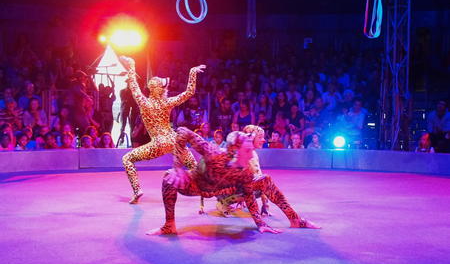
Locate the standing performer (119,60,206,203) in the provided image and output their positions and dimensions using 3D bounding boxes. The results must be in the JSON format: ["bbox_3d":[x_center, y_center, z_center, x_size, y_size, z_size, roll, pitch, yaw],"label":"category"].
[{"bbox_3d":[-0.684,-0.017,6.650,0.970,1.620,0.580,1,2,20],"label":"standing performer"}]

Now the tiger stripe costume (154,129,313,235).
[{"bbox_3d":[0.066,0.403,4.970,1.420,0.880,0.680,-1,2,-18],"label":"tiger stripe costume"}]

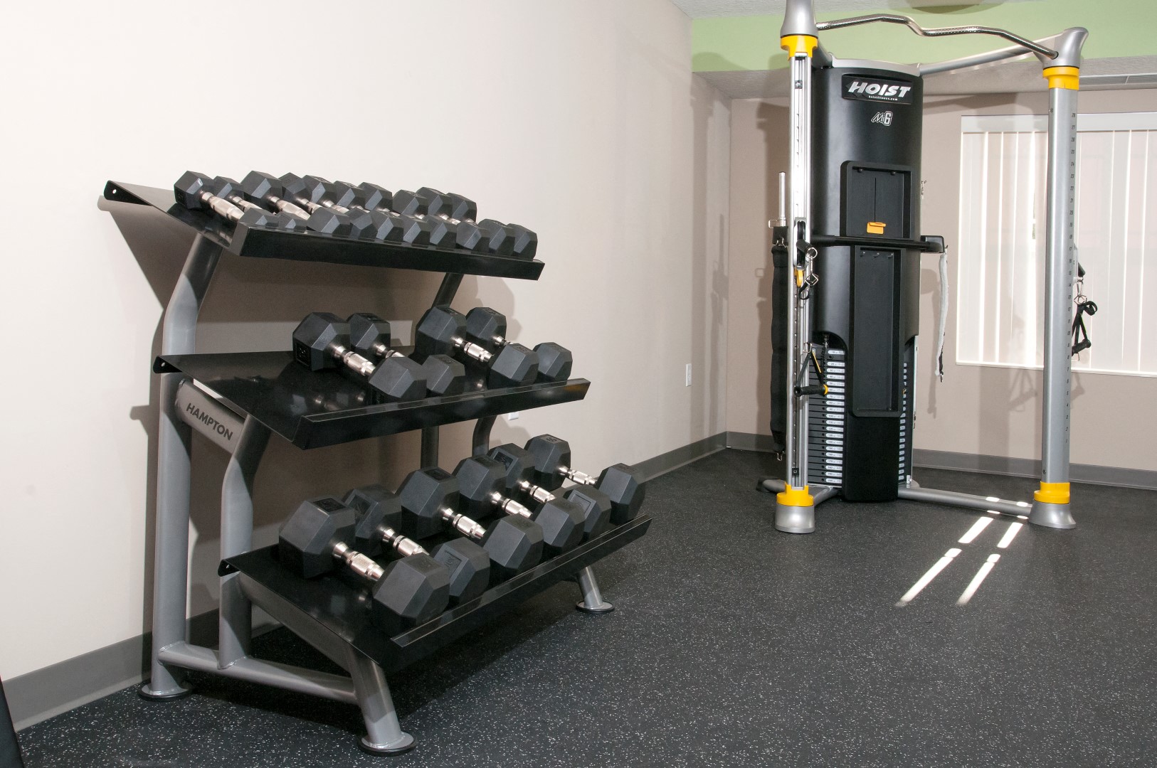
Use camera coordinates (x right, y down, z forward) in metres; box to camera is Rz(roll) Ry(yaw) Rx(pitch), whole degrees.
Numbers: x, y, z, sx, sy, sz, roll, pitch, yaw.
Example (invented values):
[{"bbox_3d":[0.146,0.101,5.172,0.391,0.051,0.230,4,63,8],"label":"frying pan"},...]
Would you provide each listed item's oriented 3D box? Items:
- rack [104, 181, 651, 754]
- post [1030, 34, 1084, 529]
[{"bbox_3d":[-0.377,0.120,2.574,0.730,1.085,1.274,3,4,24],"label":"rack"},{"bbox_3d":[1.998,-0.431,4.402,0.220,2.043,0.170,2,4,24],"label":"post"}]

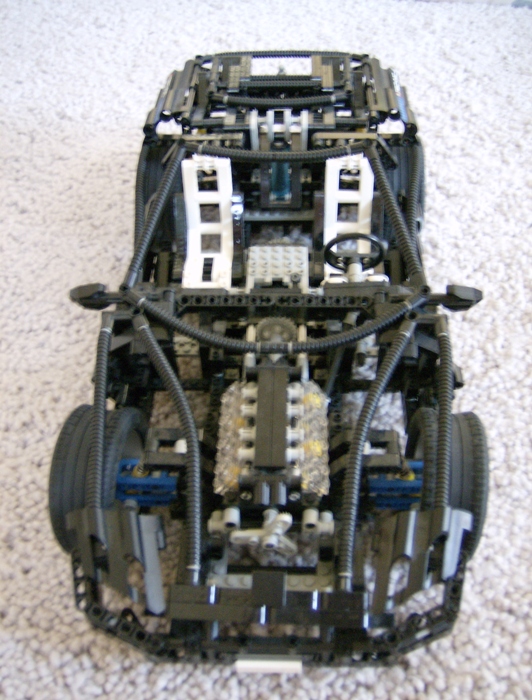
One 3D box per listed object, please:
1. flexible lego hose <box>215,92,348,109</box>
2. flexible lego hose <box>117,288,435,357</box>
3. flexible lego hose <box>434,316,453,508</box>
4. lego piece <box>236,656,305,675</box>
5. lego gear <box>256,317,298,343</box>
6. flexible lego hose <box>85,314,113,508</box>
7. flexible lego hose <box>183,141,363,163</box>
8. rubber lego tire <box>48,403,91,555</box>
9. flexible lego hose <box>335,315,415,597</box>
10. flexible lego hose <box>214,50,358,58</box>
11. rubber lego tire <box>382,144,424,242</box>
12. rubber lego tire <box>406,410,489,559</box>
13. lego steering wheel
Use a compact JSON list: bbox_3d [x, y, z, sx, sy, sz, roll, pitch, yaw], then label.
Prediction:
[{"bbox_3d":[0.009,-0.187,0.544,0.106,0.009,0.020,1,44,2],"label":"flexible lego hose"},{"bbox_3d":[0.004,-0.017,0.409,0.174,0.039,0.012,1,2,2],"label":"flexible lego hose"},{"bbox_3d":[0.094,0.029,0.385,0.009,0.008,0.113,5,62,6],"label":"flexible lego hose"},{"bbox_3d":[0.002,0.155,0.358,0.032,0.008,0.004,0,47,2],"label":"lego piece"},{"bbox_3d":[0.007,-0.010,0.458,0.025,0.025,0.008,1,44,2],"label":"lego gear"},{"bbox_3d":[-0.085,0.028,0.377,0.009,0.010,0.116,-2,61,-1],"label":"flexible lego hose"},{"bbox_3d":[0.004,-0.123,0.454,0.110,0.011,0.015,0,47,2],"label":"flexible lego hose"},{"bbox_3d":[-0.090,0.072,0.409,0.036,0.082,0.082,3,47,4],"label":"rubber lego tire"},{"bbox_3d":[0.054,0.046,0.372,0.018,0.017,0.157,13,68,14],"label":"flexible lego hose"},{"bbox_3d":[0.017,-0.244,0.605,0.119,0.007,0.013,0,47,2],"label":"flexible lego hose"},{"bbox_3d":[0.106,-0.133,0.608,0.036,0.082,0.082,1,44,2],"label":"rubber lego tire"},{"bbox_3d":[0.097,0.073,0.405,0.036,0.082,0.082,3,47,4],"label":"rubber lego tire"},{"bbox_3d":[0.054,-0.059,0.447,0.036,0.036,0.009,1,60,2],"label":"lego steering wheel"}]

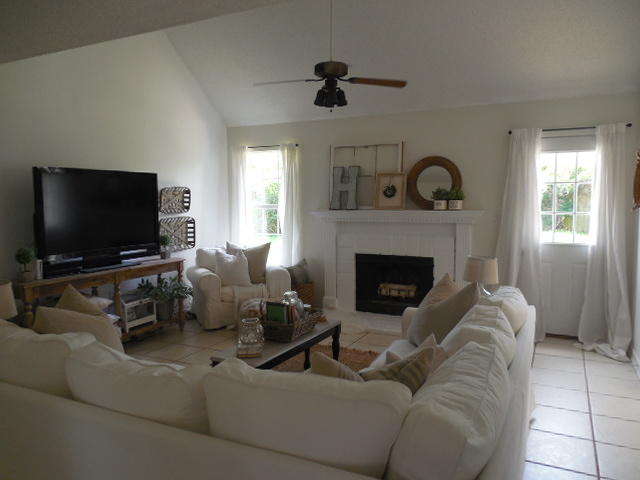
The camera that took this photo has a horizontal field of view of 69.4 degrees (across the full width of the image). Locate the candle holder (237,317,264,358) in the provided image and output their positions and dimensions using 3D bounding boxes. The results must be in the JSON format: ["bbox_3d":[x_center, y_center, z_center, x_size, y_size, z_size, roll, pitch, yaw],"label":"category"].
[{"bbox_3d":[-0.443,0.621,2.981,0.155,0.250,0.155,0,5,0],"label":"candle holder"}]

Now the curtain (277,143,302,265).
[{"bbox_3d":[-0.397,-0.164,6.185,0.370,2.190,0.100,2,6,28],"label":"curtain"}]

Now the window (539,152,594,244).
[{"bbox_3d":[2.504,-0.424,4.722,0.560,0.960,0.060,2,6,28],"label":"window"}]

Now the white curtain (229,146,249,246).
[{"bbox_3d":[-1.128,-0.212,6.534,0.360,2.180,0.130,2,5,28],"label":"white curtain"}]

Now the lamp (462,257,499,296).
[{"bbox_3d":[1.307,0.372,3.740,0.280,0.440,0.280,2,5,28],"label":"lamp"}]

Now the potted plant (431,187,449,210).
[{"bbox_3d":[1.336,-0.456,5.139,0.175,0.245,0.160,2,5,28],"label":"potted plant"}]

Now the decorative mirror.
[{"bbox_3d":[1.293,-0.645,5.236,0.600,0.600,0.050,2,-2,28],"label":"decorative mirror"}]

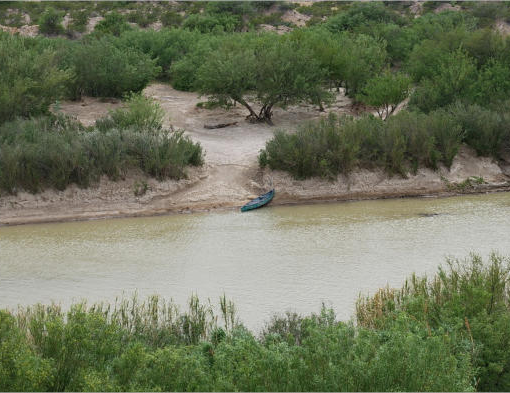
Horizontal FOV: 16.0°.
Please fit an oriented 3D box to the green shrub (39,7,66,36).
[{"bbox_3d":[-20.501,-17.680,183.000,2.800,2.400,2.600,0,16,0],"label":"green shrub"}]

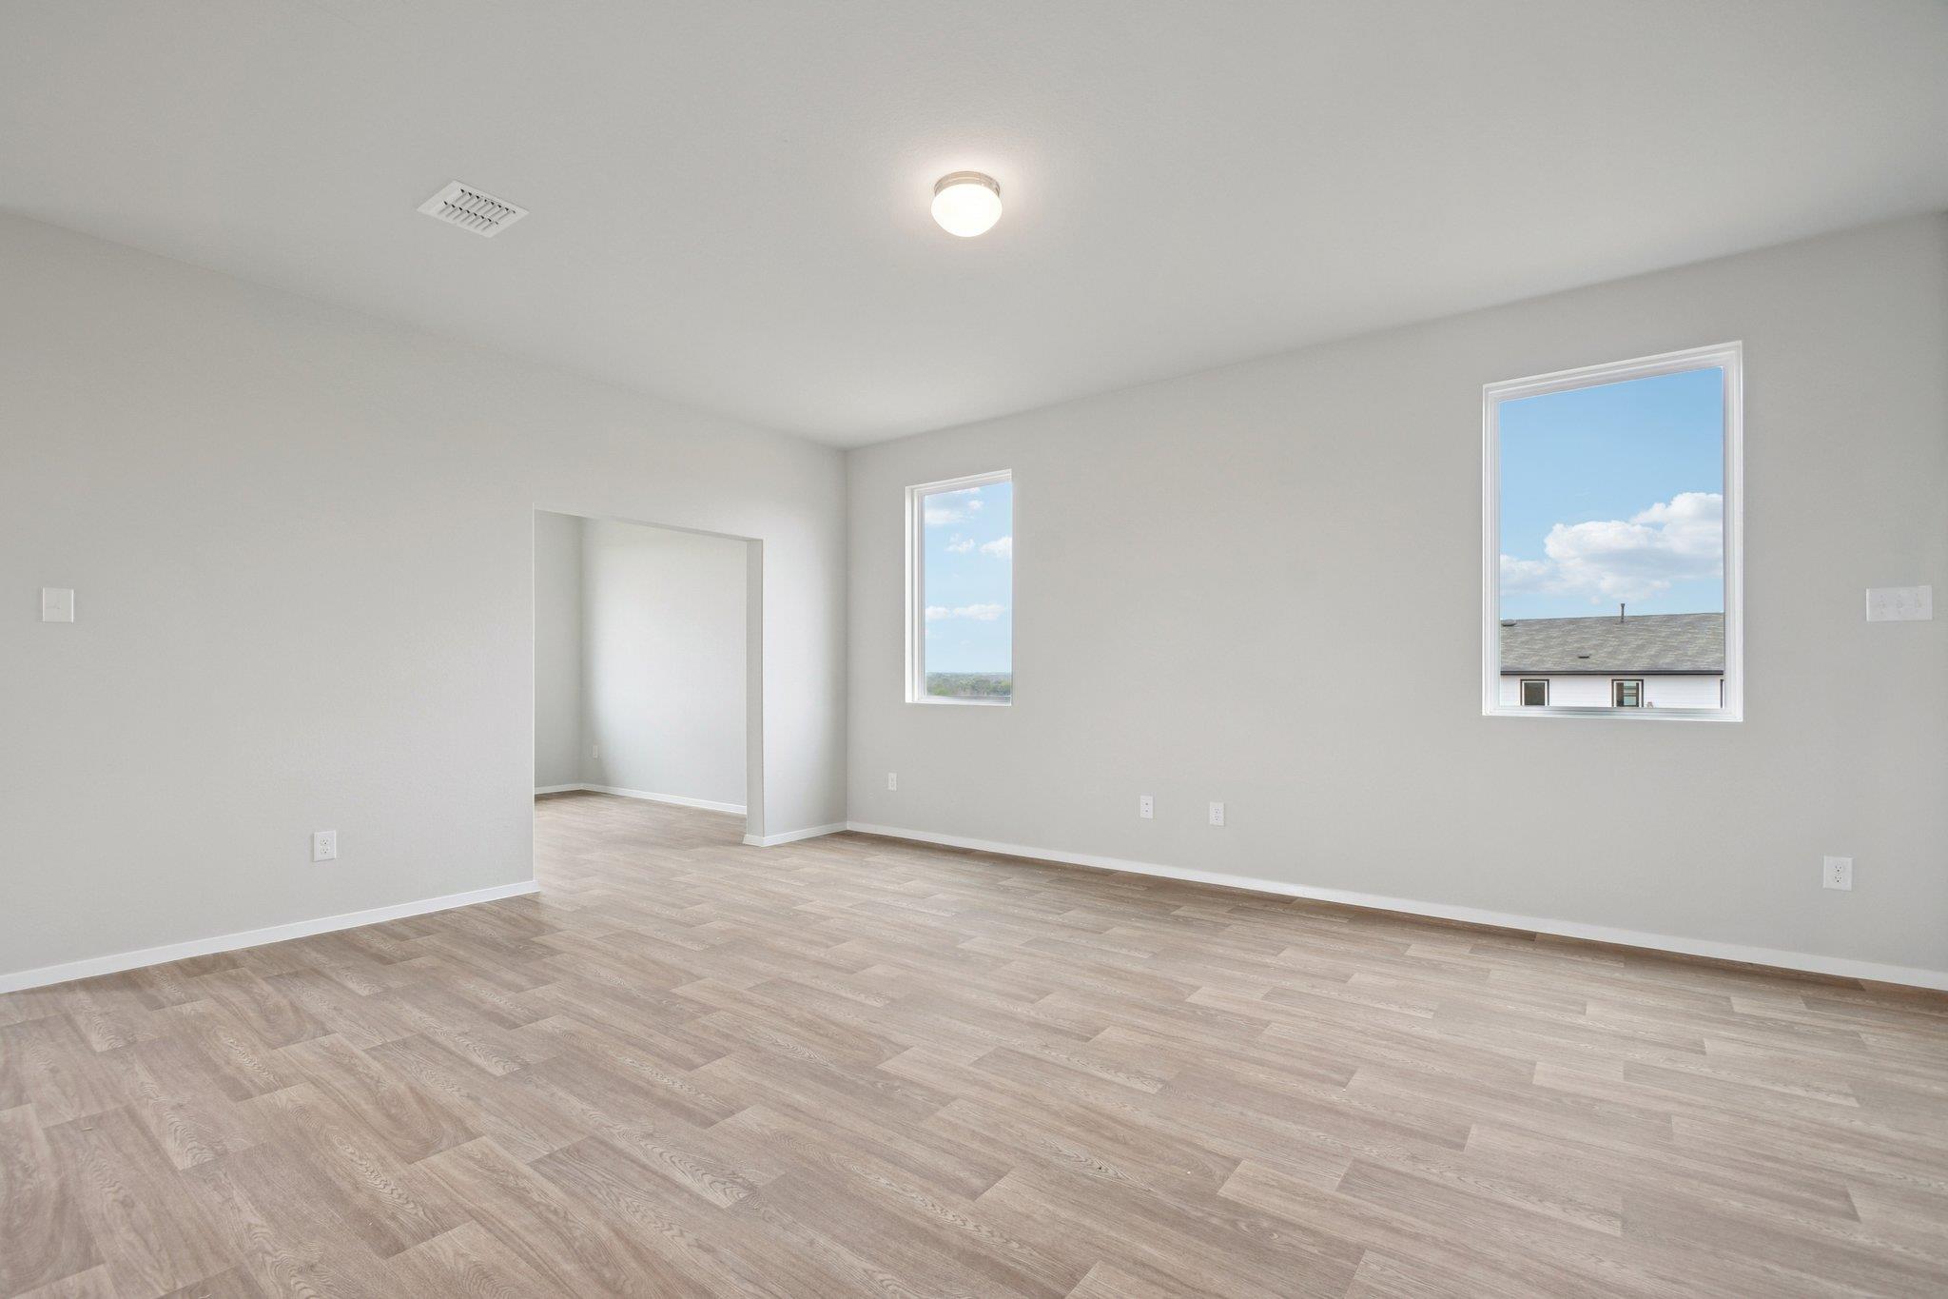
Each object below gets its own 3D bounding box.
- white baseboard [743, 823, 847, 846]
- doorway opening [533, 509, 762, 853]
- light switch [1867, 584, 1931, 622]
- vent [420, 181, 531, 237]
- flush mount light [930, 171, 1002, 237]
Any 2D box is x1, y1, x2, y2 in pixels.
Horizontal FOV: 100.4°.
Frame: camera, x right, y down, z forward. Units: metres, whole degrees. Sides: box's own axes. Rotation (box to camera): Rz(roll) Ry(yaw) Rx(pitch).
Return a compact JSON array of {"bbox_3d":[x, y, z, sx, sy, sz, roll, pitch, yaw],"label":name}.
[{"bbox_3d":[-1.201,1.249,5.556,0.170,0.064,0.717,-2,-3,38],"label":"white baseboard"},{"bbox_3d":[-1.848,0.268,4.744,0.160,1.966,1.422,-2,-3,38],"label":"doorway opening"},{"bbox_3d":[3.307,-0.161,2.900,0.160,0.118,0.012,-1,-2,35],"label":"light switch"},{"bbox_3d":[-1.789,-1.555,2.901,0.293,0.020,0.238,-2,-3,38],"label":"vent"},{"bbox_3d":[-0.022,-1.505,2.782,0.242,0.128,0.242,0,-2,0],"label":"flush mount light"}]

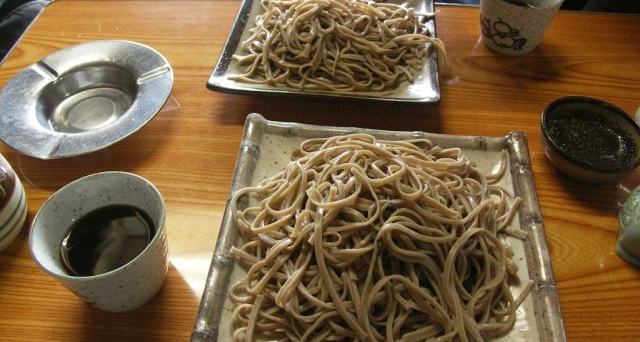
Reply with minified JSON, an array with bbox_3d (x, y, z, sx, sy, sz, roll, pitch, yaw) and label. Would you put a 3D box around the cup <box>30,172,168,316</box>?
[{"bbox_3d":[-0.138,0.053,0.348,0.083,0.066,0.083,0,49,0],"label":"cup"}]

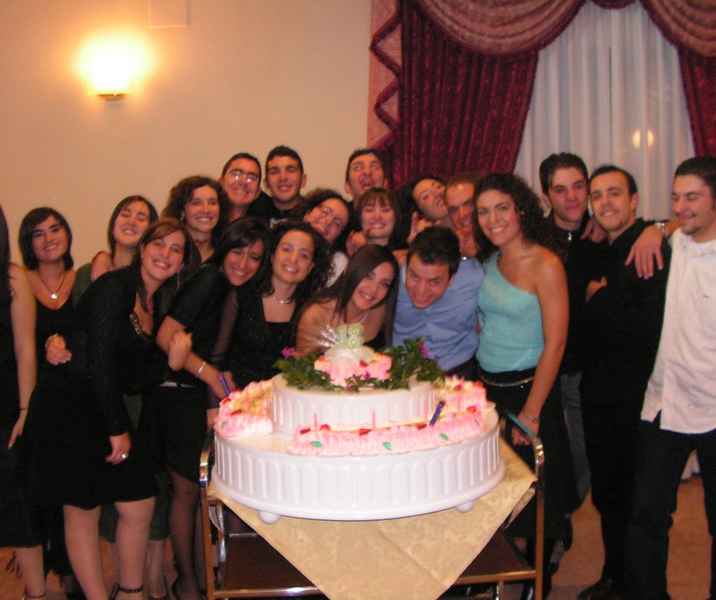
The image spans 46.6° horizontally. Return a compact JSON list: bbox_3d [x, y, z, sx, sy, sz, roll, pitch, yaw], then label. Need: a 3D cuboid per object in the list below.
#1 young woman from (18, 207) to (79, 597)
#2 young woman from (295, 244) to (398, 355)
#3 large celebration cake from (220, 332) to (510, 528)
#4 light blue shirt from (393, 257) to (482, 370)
[{"bbox_3d":[-1.189,0.433,3.237,0.440,1.570,0.350,-4,8,-15],"label":"young woman"},{"bbox_3d":[-0.050,0.518,2.879,0.480,1.440,0.520,-2,8,-6],"label":"young woman"},{"bbox_3d":[-0.004,0.285,2.325,0.812,0.420,0.812,-2,8,0],"label":"large celebration cake"},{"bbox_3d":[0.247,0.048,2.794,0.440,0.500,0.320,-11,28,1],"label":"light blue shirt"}]

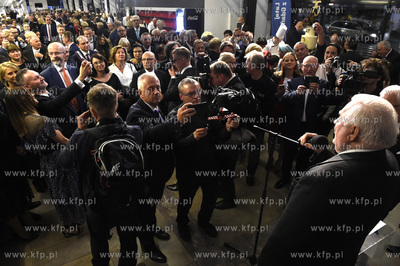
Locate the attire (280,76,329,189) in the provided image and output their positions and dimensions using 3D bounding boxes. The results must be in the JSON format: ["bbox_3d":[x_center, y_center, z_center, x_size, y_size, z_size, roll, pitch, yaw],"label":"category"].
[{"bbox_3d":[1.181,0.049,3.208,0.620,1.450,0.440,7,28,16],"label":"attire"}]

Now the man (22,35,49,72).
[{"bbox_3d":[-2.919,-0.954,5.156,0.400,1.730,0.580,14,30,27],"label":"man"}]

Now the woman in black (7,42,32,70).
[{"bbox_3d":[-2.604,-0.520,4.146,0.460,1.670,0.300,-12,30,-20],"label":"woman in black"}]

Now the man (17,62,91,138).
[{"bbox_3d":[-1.299,0.226,2.671,0.720,1.788,0.520,10,29,19],"label":"man"}]

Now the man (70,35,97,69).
[{"bbox_3d":[-1.815,-0.733,4.562,0.520,1.740,0.320,-14,31,-23],"label":"man"}]

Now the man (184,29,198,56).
[{"bbox_3d":[-0.164,-0.983,5.011,0.340,1.791,0.520,14,30,25],"label":"man"}]

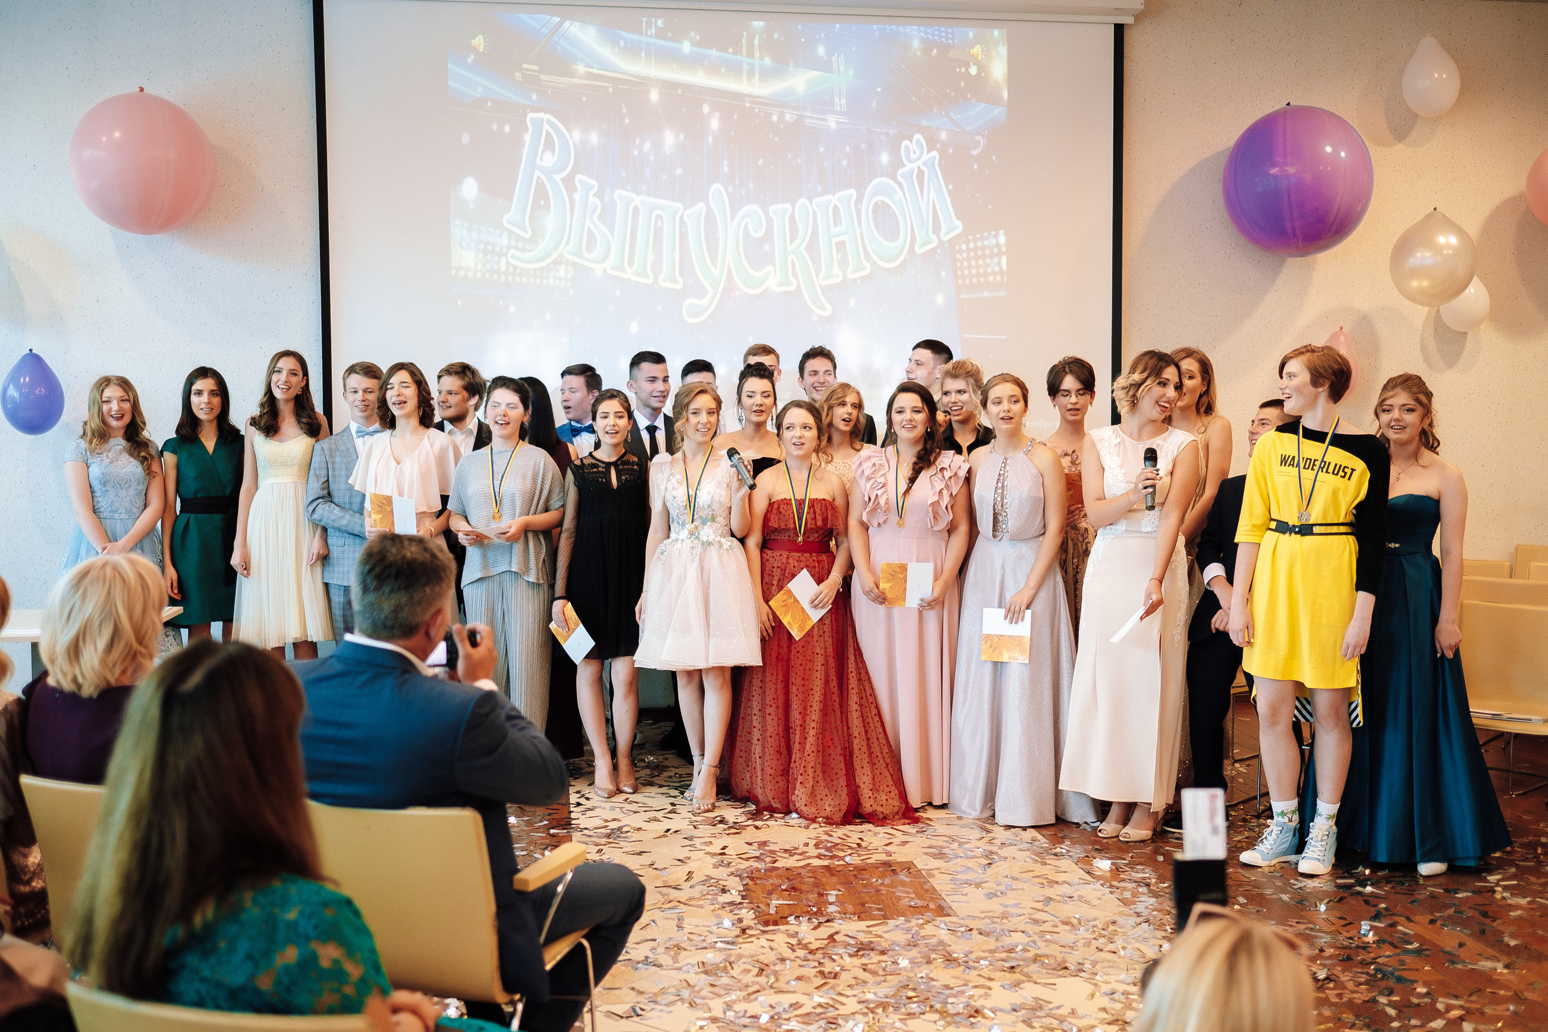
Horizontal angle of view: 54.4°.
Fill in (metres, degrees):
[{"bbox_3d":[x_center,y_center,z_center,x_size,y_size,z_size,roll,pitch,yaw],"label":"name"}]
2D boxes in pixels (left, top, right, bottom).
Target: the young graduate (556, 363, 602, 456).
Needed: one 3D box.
[{"bbox_3d":[-0.834,0.228,6.550,0.520,1.768,0.360,0,4,0],"label":"young graduate"}]

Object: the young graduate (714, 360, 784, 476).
[{"bbox_3d":[-0.085,0.234,6.380,0.460,1.767,0.360,-1,4,-5],"label":"young graduate"}]

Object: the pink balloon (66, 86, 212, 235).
[{"bbox_3d":[-2.870,-1.605,6.835,0.659,0.653,0.659,-1,4,-8],"label":"pink balloon"}]

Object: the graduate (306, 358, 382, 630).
[{"bbox_3d":[-1.843,0.216,6.760,0.500,1.808,0.340,-1,4,-13],"label":"graduate"}]

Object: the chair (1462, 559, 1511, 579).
[{"bbox_3d":[3.259,0.629,7.353,0.515,0.818,0.545,3,5,38],"label":"chair"}]

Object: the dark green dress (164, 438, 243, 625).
[{"bbox_3d":[-2.439,0.056,6.450,0.370,0.831,0.280,-2,4,-25],"label":"dark green dress"}]

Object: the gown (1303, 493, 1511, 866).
[{"bbox_3d":[2.252,0.539,5.383,0.697,1.232,0.586,1,4,19],"label":"gown"}]

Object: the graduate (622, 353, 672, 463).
[{"bbox_3d":[-0.530,0.202,6.500,0.520,1.821,0.360,-1,4,-9],"label":"graduate"}]

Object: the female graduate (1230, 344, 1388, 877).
[{"bbox_3d":[1.821,0.302,5.120,0.520,1.759,0.380,2,4,29],"label":"female graduate"}]

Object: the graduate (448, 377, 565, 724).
[{"bbox_3d":[-1.106,0.285,6.212,0.495,1.712,0.384,0,4,3],"label":"graduate"}]

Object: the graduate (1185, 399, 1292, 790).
[{"bbox_3d":[1.838,0.343,5.858,0.505,1.606,0.424,2,4,30],"label":"graduate"}]

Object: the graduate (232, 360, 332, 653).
[{"bbox_3d":[-2.145,0.205,6.565,0.465,1.838,0.384,-1,4,-14],"label":"graduate"}]

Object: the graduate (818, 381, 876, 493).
[{"bbox_3d":[0.319,0.255,6.707,0.430,1.704,0.320,0,4,0],"label":"graduate"}]

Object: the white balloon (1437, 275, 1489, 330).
[{"bbox_3d":[3.662,-1.167,7.988,0.270,0.378,0.270,-1,4,-8],"label":"white balloon"}]

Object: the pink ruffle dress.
[{"bbox_3d":[0.540,0.423,6.080,0.505,1.394,0.404,0,4,9],"label":"pink ruffle dress"}]

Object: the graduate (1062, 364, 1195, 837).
[{"bbox_3d":[1.297,0.282,5.500,0.500,1.761,0.420,1,4,18],"label":"graduate"}]

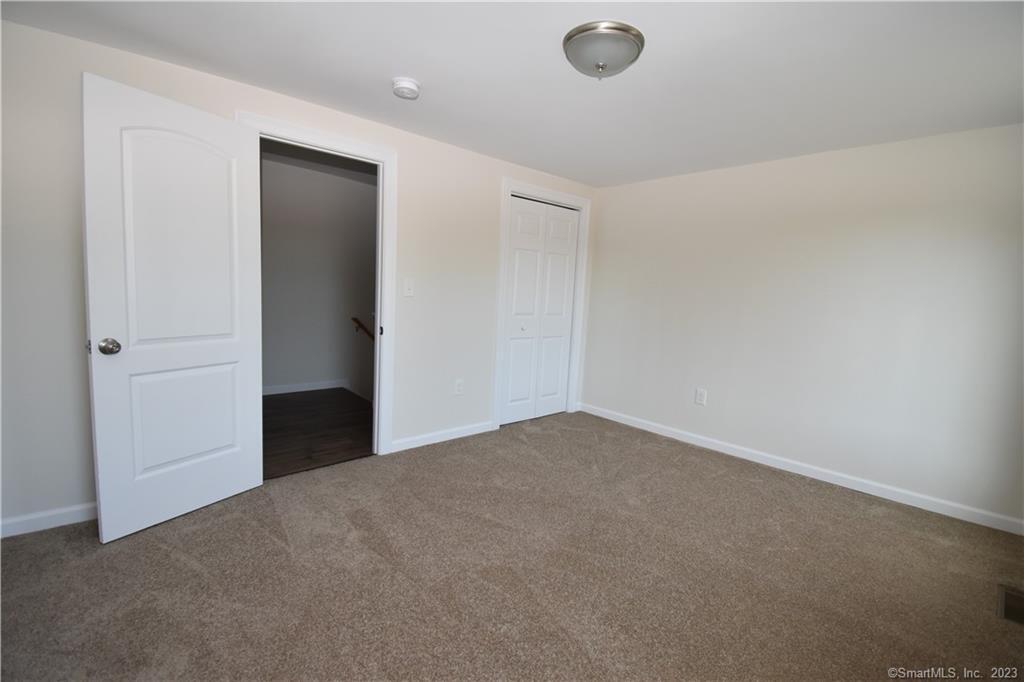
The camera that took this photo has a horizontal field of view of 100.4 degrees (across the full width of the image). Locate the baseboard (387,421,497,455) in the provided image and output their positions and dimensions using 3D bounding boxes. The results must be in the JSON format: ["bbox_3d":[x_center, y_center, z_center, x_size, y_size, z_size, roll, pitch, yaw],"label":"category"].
[{"bbox_3d":[-0.516,0.765,3.460,0.980,0.085,0.015,-3,8,-42],"label":"baseboard"}]

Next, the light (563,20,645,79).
[{"bbox_3d":[0.387,-1.194,1.808,0.340,0.145,0.340,3,6,0],"label":"light"}]

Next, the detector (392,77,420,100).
[{"bbox_3d":[-0.560,-1.335,2.238,0.143,0.050,0.143,-3,8,-42],"label":"detector"}]

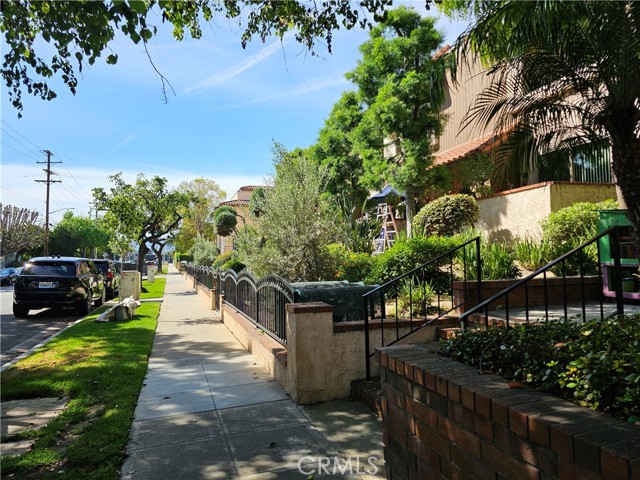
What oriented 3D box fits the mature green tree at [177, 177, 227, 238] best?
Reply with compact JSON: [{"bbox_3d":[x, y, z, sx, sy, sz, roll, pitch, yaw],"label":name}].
[{"bbox_3d":[-11.705,-1.729,42.000,4.940,8.690,4.940,-1,-3,0],"label":"mature green tree"}]

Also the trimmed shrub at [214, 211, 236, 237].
[{"bbox_3d":[-4.445,-0.776,20.000,1.030,1.220,1.030,-1,-3,0],"label":"trimmed shrub"}]

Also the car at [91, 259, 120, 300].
[{"bbox_3d":[-10.490,1.777,20.242,1.860,1.690,4.600,1,-3,-19],"label":"car"}]

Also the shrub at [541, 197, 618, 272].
[{"bbox_3d":[4.280,-0.049,7.000,1.220,1.270,1.120,1,-3,-19],"label":"shrub"}]

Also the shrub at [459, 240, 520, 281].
[{"bbox_3d":[2.606,0.313,6.500,0.920,0.610,0.780,-1,-3,0],"label":"shrub"}]

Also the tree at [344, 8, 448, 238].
[{"bbox_3d":[2.363,-3.387,12.800,3.130,7.290,3.130,-1,-3,0],"label":"tree"}]

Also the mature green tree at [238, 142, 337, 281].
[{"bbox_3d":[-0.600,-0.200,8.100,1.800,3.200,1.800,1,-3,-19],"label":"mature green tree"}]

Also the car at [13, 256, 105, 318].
[{"bbox_3d":[-8.297,1.428,13.883,1.950,1.680,4.800,1,-3,-19],"label":"car"}]

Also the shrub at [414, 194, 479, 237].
[{"bbox_3d":[3.154,-0.573,10.600,1.600,1.120,1.520,-1,-3,0],"label":"shrub"}]

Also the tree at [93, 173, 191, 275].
[{"bbox_3d":[-9.000,-0.531,21.500,5.010,5.760,4.760,-1,-3,0],"label":"tree"}]

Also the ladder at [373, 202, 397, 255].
[{"bbox_3d":[2.143,-0.290,13.700,0.600,1.760,0.950,-3,-4,38],"label":"ladder"}]

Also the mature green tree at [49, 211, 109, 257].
[{"bbox_3d":[-33.937,0.071,60.000,7.600,8.600,7.600,1,-3,-19],"label":"mature green tree"}]

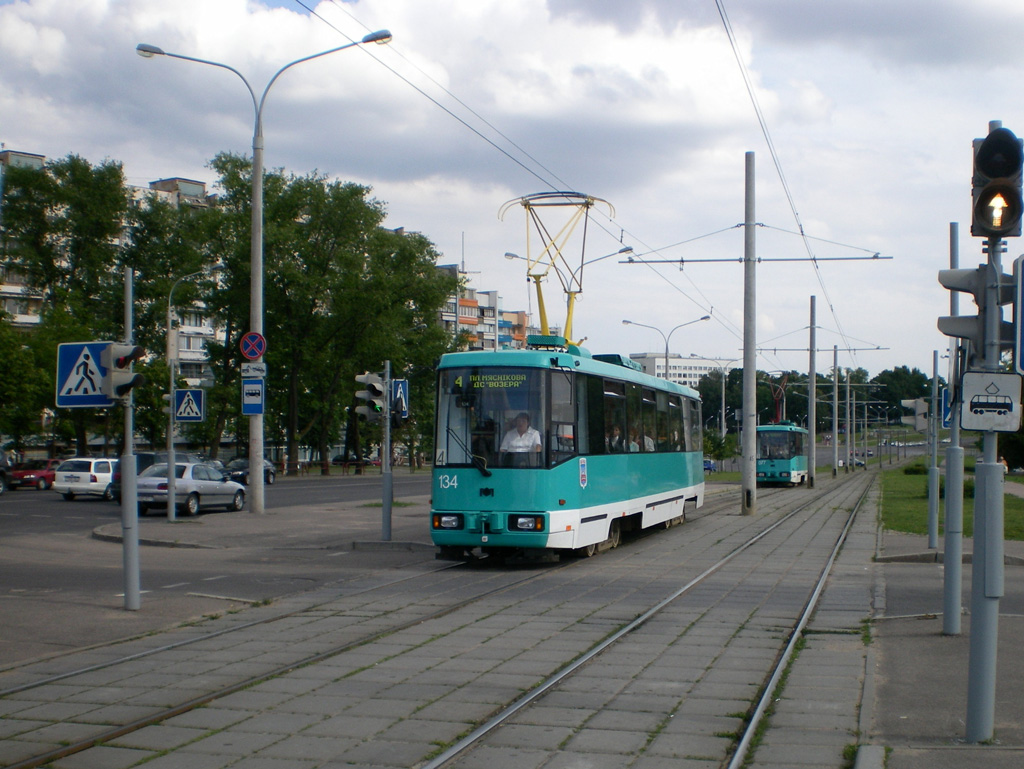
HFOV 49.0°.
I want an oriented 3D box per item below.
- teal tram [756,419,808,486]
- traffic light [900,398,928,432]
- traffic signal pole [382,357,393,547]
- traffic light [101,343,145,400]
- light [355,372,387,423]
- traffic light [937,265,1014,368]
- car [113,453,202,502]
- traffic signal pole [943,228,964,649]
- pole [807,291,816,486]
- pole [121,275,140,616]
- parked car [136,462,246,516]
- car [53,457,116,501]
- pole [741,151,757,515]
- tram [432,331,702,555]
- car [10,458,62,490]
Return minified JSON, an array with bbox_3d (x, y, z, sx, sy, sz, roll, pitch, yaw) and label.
[{"bbox_3d":[15.134,3.906,62.281,2.500,3.250,14.700,-1,-4,18],"label":"teal tram"},{"bbox_3d":[7.015,0.540,19.600,0.480,0.600,0.280,-1,-2,18],"label":"traffic light"},{"bbox_3d":[-2.328,1.240,21.064,0.170,3.385,0.170,-1,-2,18],"label":"traffic signal pole"},{"bbox_3d":[-4.353,-0.151,12.600,0.380,0.600,0.280,0,-1,18],"label":"traffic light"},{"bbox_3d":[-2.605,0.230,20.700,0.480,0.900,0.290,-1,-2,18],"label":"light"},{"bbox_3d":[2.826,-0.420,6.850,0.450,0.590,0.270,-1,-2,18],"label":"traffic light"},{"bbox_3d":[-11.950,3.280,39.500,1.800,1.710,4.600,0,-3,14],"label":"car"},{"bbox_3d":[3.937,0.379,10.020,0.170,3.668,0.170,0,-2,18],"label":"traffic signal pole"},{"bbox_3d":[15.800,0.420,59.200,0.380,10.100,0.380,0,-1,0],"label":"pole"},{"bbox_3d":[-4.131,0.568,12.170,0.175,3.687,0.175,-2,-2,18],"label":"pole"},{"bbox_3d":[-9.500,3.050,33.100,1.780,1.450,4.750,0,-3,14],"label":"parked car"},{"bbox_3d":[-14.650,3.430,40.700,1.720,1.430,4.400,0,-3,12],"label":"car"},{"bbox_3d":[6.433,-1.435,30.386,0.370,9.806,0.370,0,-2,18],"label":"pole"},{"bbox_3d":[1.950,1.330,23.330,2.500,3.550,14.600,-1,-3,18],"label":"tram"},{"bbox_3d":[-22.500,4.300,53.900,1.690,1.390,4.200,0,-3,11],"label":"car"}]

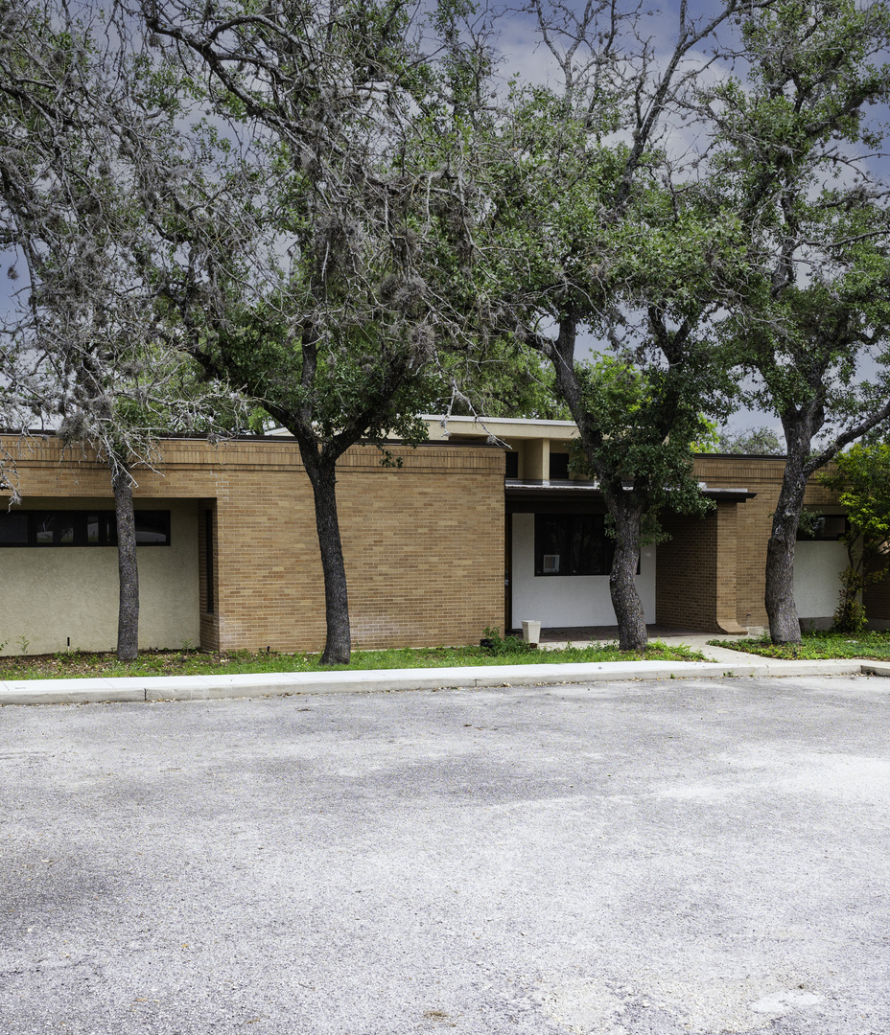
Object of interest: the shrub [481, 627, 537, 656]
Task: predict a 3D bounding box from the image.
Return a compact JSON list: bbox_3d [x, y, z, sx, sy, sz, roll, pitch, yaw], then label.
[{"bbox_3d":[1.180,2.265,22.100,1.020,0.490,0.750,0,0,0],"label":"shrub"}]

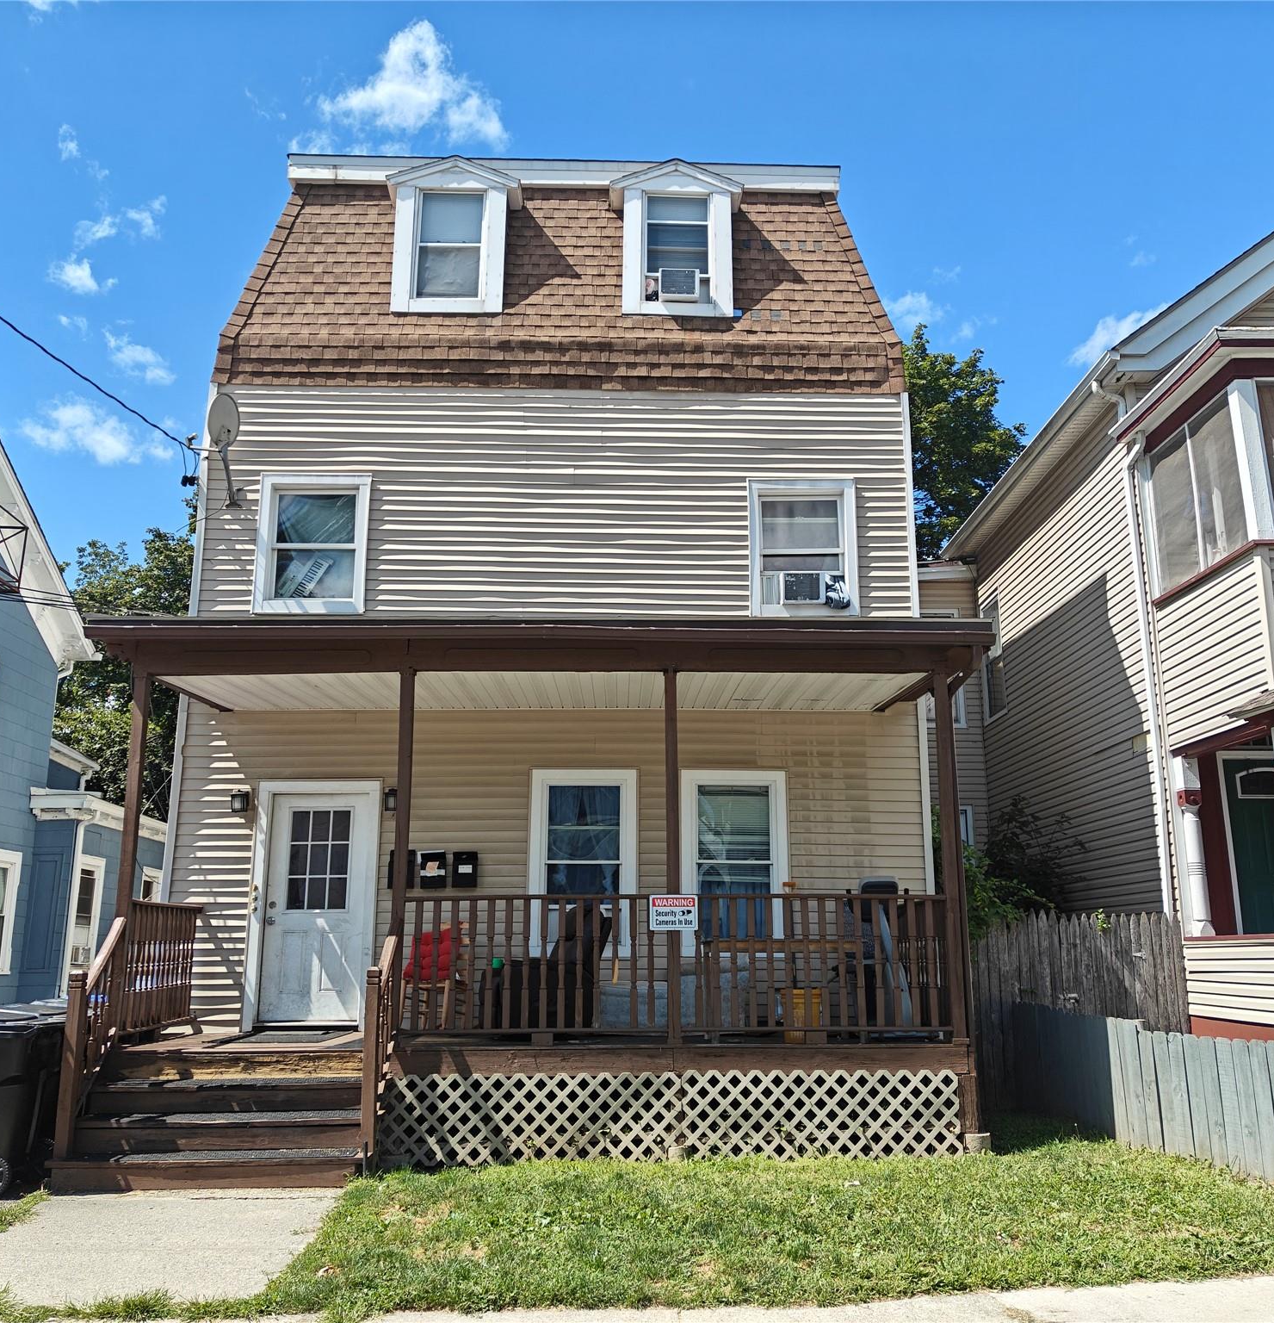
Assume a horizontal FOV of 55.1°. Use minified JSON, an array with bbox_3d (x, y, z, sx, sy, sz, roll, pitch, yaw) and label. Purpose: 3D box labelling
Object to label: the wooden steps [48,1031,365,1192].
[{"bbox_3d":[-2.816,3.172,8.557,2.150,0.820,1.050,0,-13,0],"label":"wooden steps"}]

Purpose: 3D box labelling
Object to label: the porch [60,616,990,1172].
[{"bbox_3d":[-0.748,1.776,9.955,6.900,4.120,2.280,0,-13,0],"label":"porch"}]

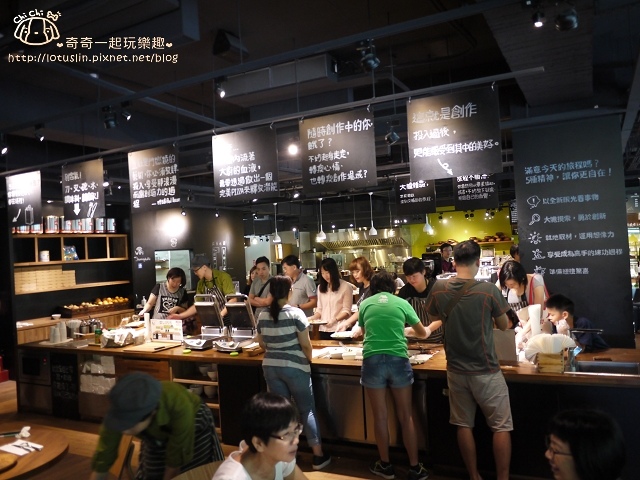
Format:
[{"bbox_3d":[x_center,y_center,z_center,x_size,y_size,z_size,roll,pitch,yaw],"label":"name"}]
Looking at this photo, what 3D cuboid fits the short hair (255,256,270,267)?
[{"bbox_3d":[-0.672,0.251,6.050,0.180,0.140,0.200,-3,-1,-12],"label":"short hair"}]

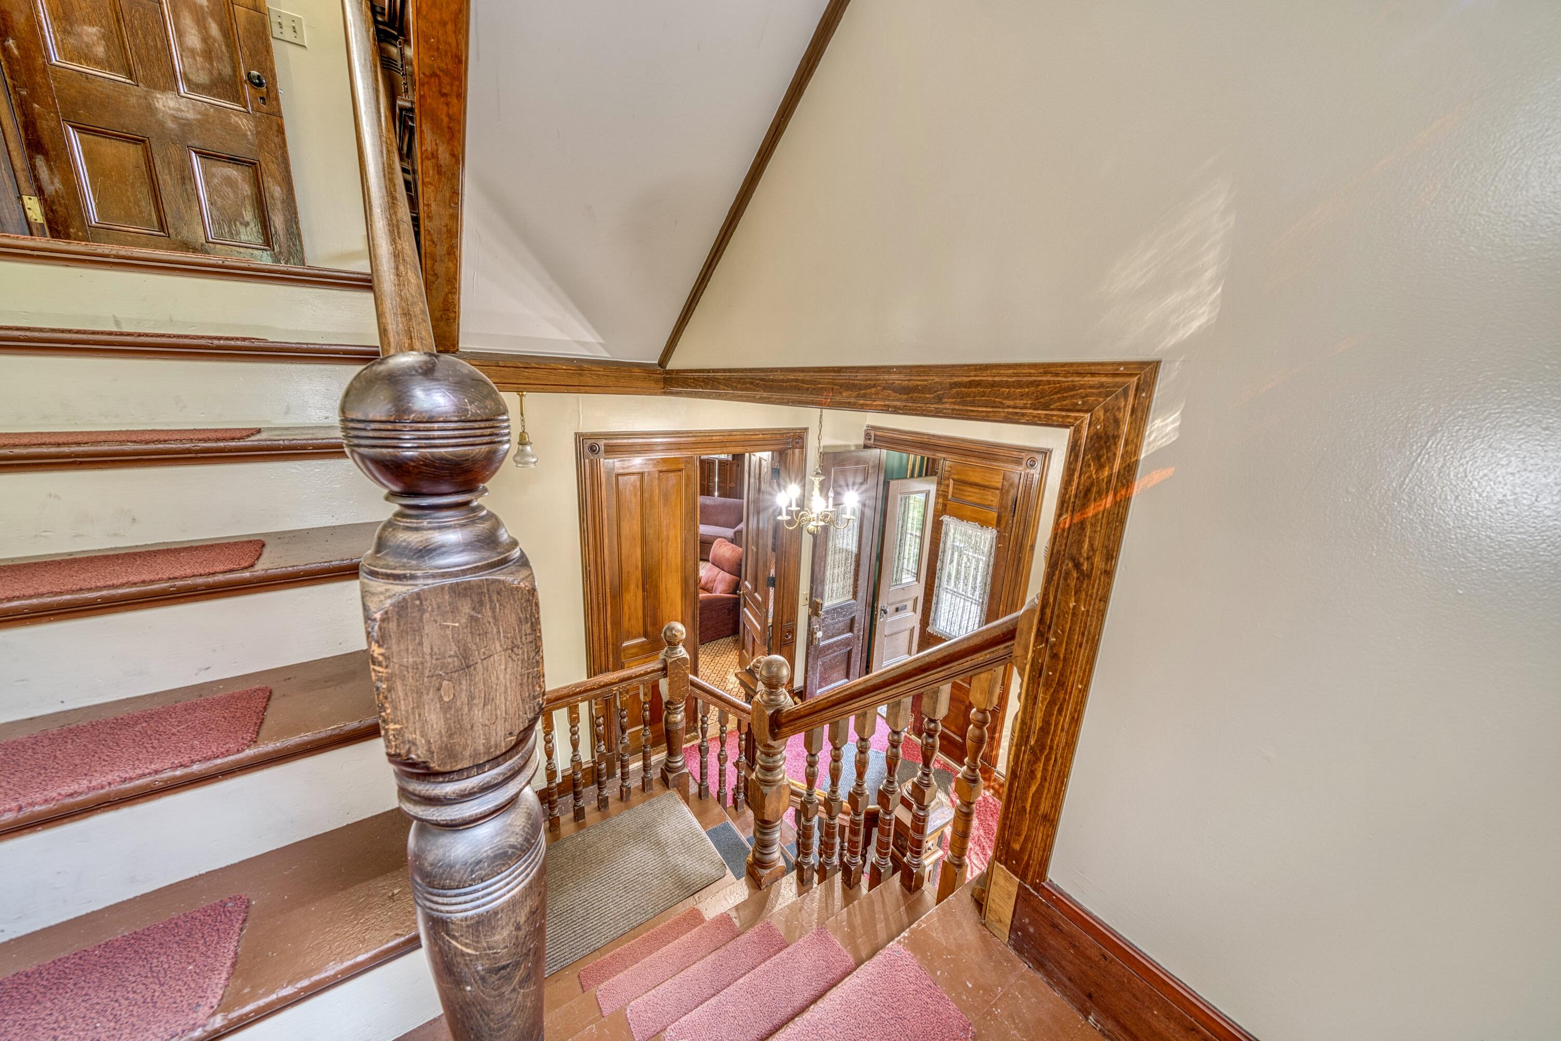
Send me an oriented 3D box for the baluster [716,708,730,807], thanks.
[{"bbox_3d":[-0.325,1.397,3.002,0.042,0.686,0.042,-8,18,-35],"label":"baluster"}]

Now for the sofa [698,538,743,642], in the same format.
[{"bbox_3d":[-0.850,0.727,6.040,0.950,1.000,0.980,-8,18,-34],"label":"sofa"}]

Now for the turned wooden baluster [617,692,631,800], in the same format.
[{"bbox_3d":[-0.772,1.121,2.584,0.042,0.612,0.042,-8,18,-35],"label":"turned wooden baluster"}]

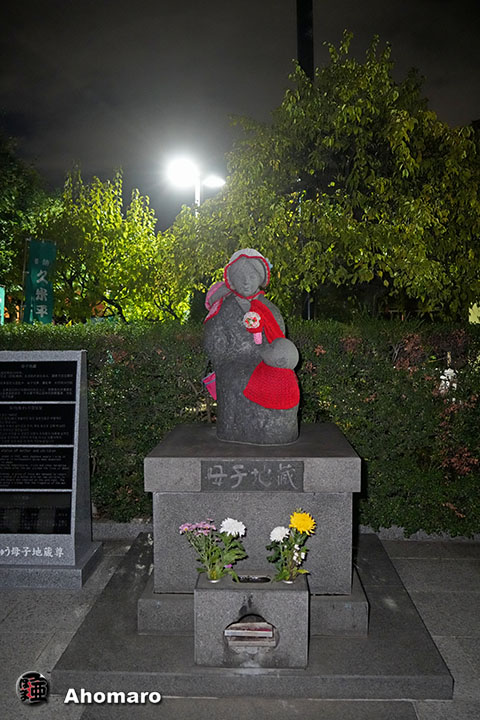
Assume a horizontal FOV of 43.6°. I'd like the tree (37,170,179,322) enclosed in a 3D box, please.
[{"bbox_3d":[-2.014,-0.916,9.083,2.100,3.826,2.100,0,3,3],"label":"tree"}]

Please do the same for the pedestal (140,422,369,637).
[{"bbox_3d":[0.075,0.784,3.090,0.982,0.763,1.059,0,3,3],"label":"pedestal"}]

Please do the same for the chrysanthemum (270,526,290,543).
[{"bbox_3d":[0.163,0.701,2.412,0.080,0.058,0.075,0,3,3],"label":"chrysanthemum"}]

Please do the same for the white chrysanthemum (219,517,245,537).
[{"bbox_3d":[-0.030,0.672,2.420,0.105,0.071,0.100,0,3,3],"label":"white chrysanthemum"}]

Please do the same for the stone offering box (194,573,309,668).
[{"bbox_3d":[0.050,1.041,2.429,0.440,0.307,0.199,0,3,3],"label":"stone offering box"}]

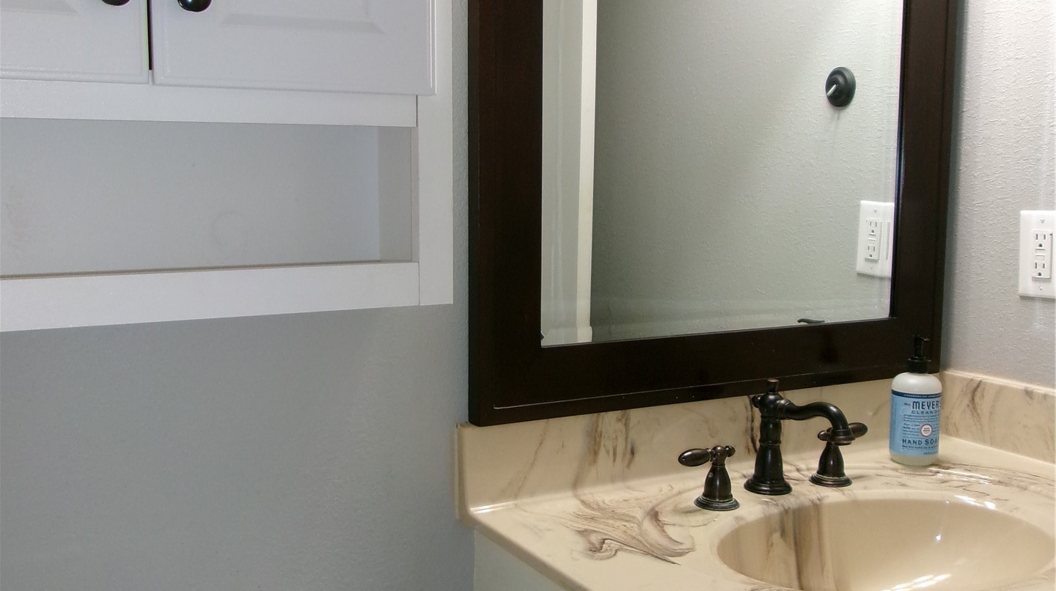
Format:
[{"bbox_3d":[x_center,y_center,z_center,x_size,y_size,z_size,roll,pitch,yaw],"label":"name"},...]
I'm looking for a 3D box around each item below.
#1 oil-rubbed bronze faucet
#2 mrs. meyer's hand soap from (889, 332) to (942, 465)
[{"bbox_3d":[0.343,0.187,1.376,0.066,0.140,0.178,-3,7,-28],"label":"oil-rubbed bronze faucet"},{"bbox_3d":[0.556,0.147,1.570,0.067,0.178,0.069,-1,6,-8],"label":"mrs. meyer's hand soap"}]

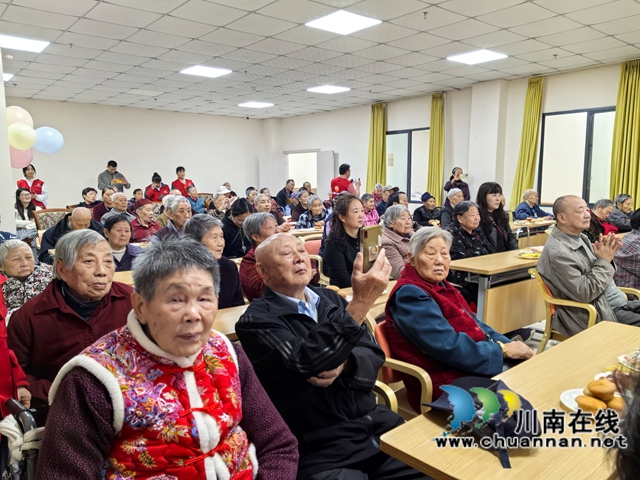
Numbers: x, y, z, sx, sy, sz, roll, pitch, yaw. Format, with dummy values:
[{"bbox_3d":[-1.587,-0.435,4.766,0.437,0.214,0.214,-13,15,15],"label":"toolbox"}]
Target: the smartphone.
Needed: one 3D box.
[{"bbox_3d":[0.144,0.042,1.380,0.075,0.157,0.010,-12,13,-39],"label":"smartphone"}]

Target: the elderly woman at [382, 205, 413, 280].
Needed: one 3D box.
[{"bbox_3d":[0.650,0.346,3.767,0.490,1.200,0.660,-6,9,-40],"label":"elderly woman"}]

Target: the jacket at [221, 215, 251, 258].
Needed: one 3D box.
[{"bbox_3d":[-0.714,0.032,4.600,0.480,0.580,0.400,-6,9,-40],"label":"jacket"}]

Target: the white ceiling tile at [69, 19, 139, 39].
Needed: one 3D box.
[{"bbox_3d":[-2.291,-2.225,5.291,0.600,0.020,0.600,-6,9,-39],"label":"white ceiling tile"}]

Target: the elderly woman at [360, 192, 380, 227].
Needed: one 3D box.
[{"bbox_3d":[0.737,-0.046,6.728,0.480,1.152,0.650,-6,9,-39],"label":"elderly woman"}]

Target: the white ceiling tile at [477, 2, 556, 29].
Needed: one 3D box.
[{"bbox_3d":[1.934,-2.207,4.908,0.600,0.020,0.600,-6,9,-39],"label":"white ceiling tile"}]

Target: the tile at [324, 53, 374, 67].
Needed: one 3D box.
[{"bbox_3d":[0.392,-2.427,6.739,0.600,0.020,0.600,-6,9,-39],"label":"tile"}]

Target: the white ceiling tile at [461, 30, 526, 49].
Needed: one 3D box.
[{"bbox_3d":[2.006,-2.314,5.749,0.600,0.020,0.600,-6,9,-39],"label":"white ceiling tile"}]

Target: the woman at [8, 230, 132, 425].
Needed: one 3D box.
[{"bbox_3d":[-0.720,0.577,1.560,0.500,1.200,0.720,-6,9,-39],"label":"woman"}]

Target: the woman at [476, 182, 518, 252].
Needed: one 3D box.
[{"bbox_3d":[1.540,0.186,4.138,0.500,1.308,0.700,-6,9,-39],"label":"woman"}]

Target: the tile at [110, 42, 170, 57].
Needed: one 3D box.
[{"bbox_3d":[-2.211,-2.334,6.131,0.600,0.020,0.600,-6,9,-40],"label":"tile"}]

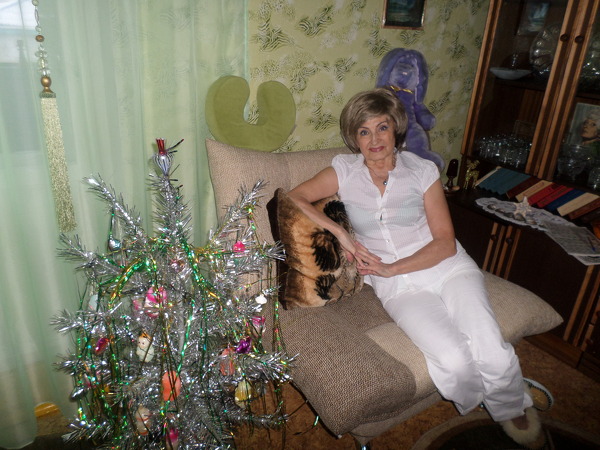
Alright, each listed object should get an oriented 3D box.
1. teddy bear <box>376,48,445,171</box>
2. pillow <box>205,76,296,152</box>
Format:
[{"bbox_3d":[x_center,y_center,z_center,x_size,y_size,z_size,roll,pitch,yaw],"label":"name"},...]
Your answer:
[{"bbox_3d":[0.487,-0.505,1.927,0.290,0.540,0.210,-7,9,-14],"label":"teddy bear"},{"bbox_3d":[-0.170,-0.393,1.549,0.315,0.262,0.095,-10,18,-30],"label":"pillow"}]

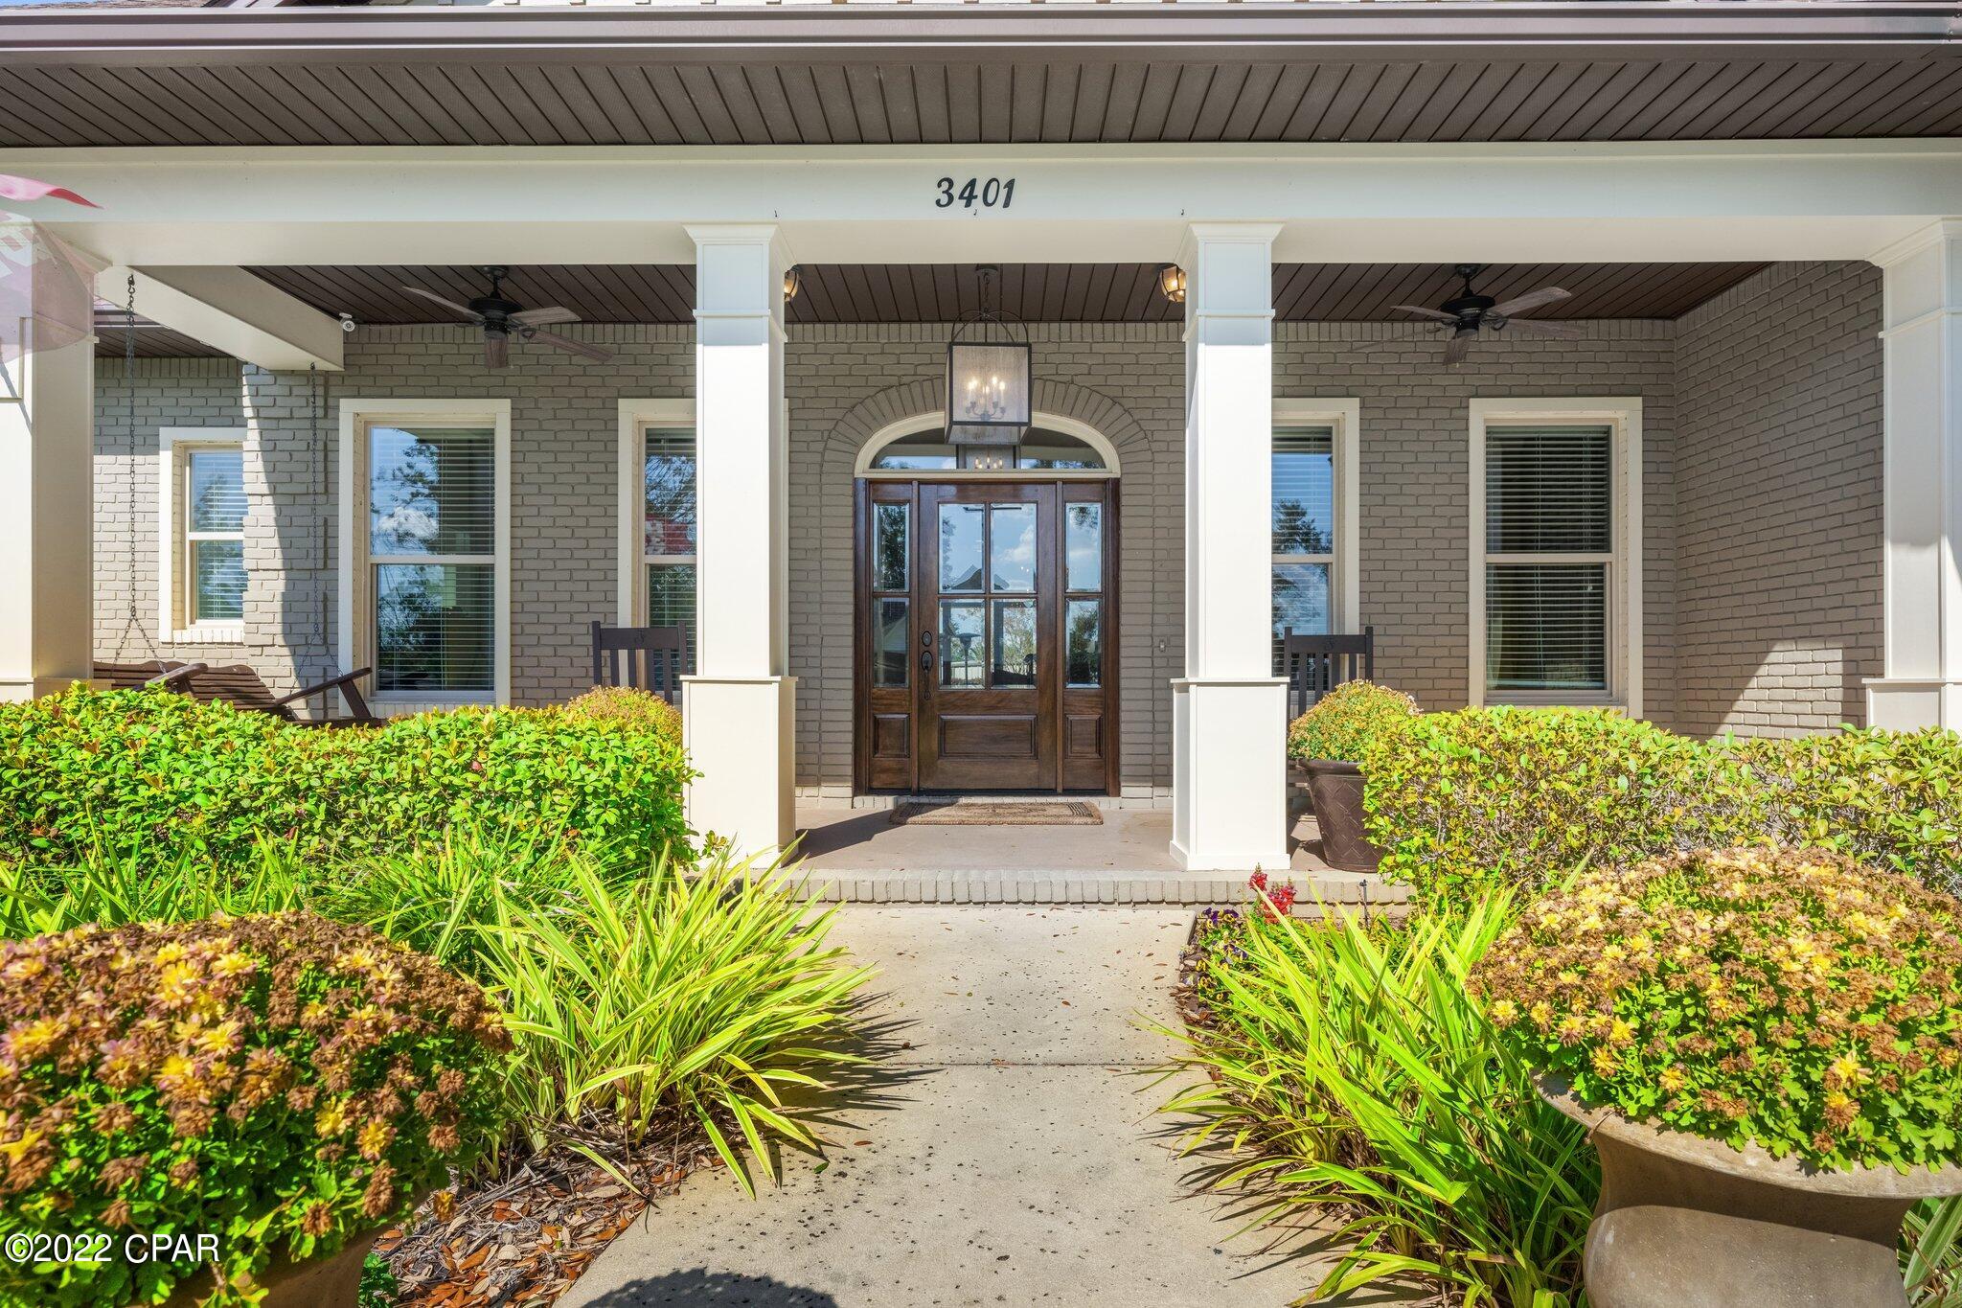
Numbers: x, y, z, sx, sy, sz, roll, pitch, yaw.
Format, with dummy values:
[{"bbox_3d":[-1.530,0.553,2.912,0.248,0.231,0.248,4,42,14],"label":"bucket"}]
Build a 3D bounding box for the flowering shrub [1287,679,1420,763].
[{"bbox_3d":[1.705,0.290,4.840,0.670,0.360,0.660,0,-1,1],"label":"flowering shrub"}]

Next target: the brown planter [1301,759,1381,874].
[{"bbox_3d":[1.720,0.706,4.850,0.590,0.465,0.590,0,-1,1],"label":"brown planter"}]

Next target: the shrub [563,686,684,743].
[{"bbox_3d":[-1.630,0.315,4.880,0.660,0.360,0.640,0,-1,1],"label":"shrub"}]

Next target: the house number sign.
[{"bbox_3d":[-0.020,-1.974,4.670,0.345,0.131,0.022,0,-1,1],"label":"house number sign"}]

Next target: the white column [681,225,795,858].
[{"bbox_3d":[-1.080,-0.468,4.930,0.450,2.800,0.450,0,-1,1],"label":"white column"}]

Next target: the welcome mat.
[{"bbox_3d":[0.090,0.966,6.530,1.210,0.025,0.740,0,-1,1],"label":"welcome mat"}]

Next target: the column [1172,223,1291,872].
[{"bbox_3d":[1.122,-0.465,4.930,0.450,2.800,0.450,0,-1,1],"label":"column"}]

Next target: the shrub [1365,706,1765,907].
[{"bbox_3d":[2.080,0.590,3.930,1.380,0.820,0.800,0,-1,1],"label":"shrub"}]

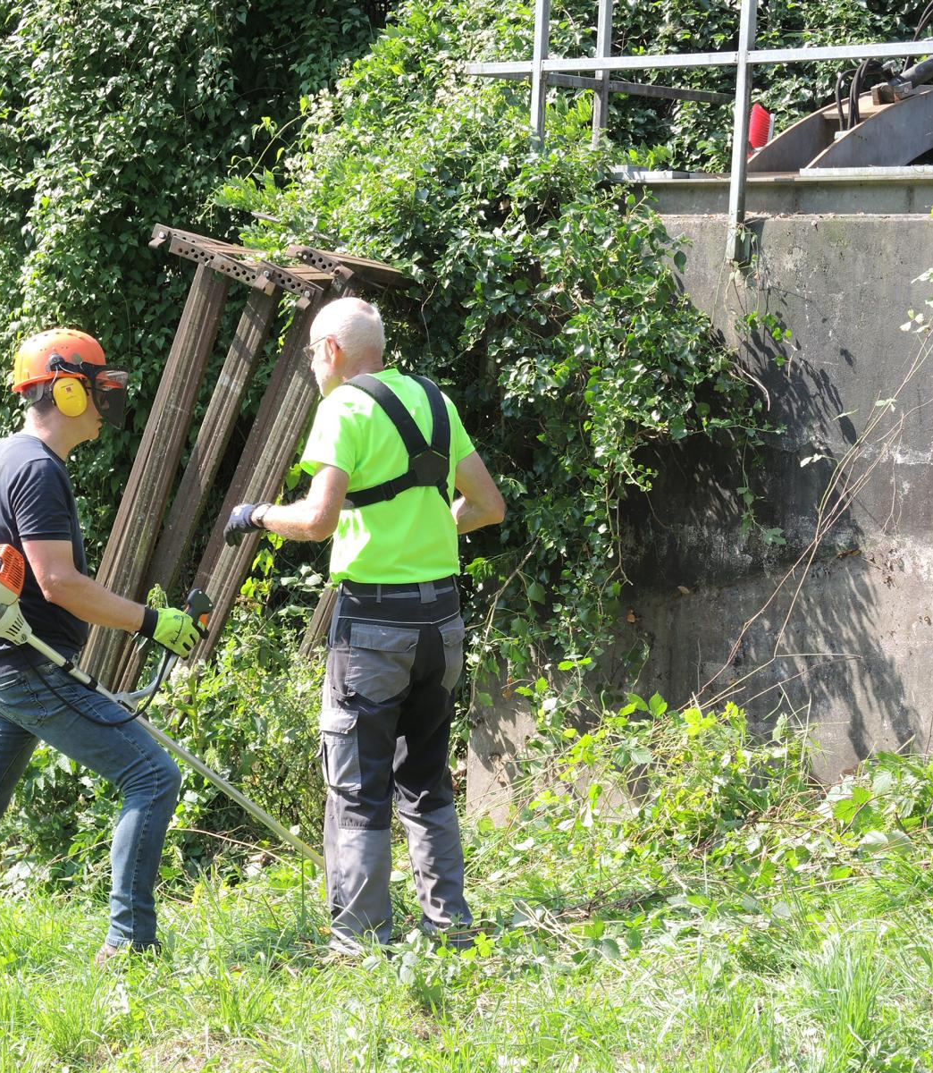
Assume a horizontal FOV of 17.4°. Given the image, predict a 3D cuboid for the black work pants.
[{"bbox_3d":[-0.190,0.599,8.100,0.440,0.970,0.320,-2,6,-38],"label":"black work pants"}]

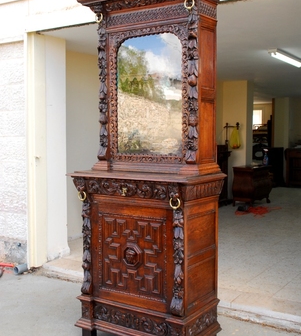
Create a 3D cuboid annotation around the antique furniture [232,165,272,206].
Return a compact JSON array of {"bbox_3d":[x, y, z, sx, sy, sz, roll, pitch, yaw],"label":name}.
[{"bbox_3d":[2.002,0.337,9.063,0.439,0.725,0.950,2,4,35],"label":"antique furniture"}]

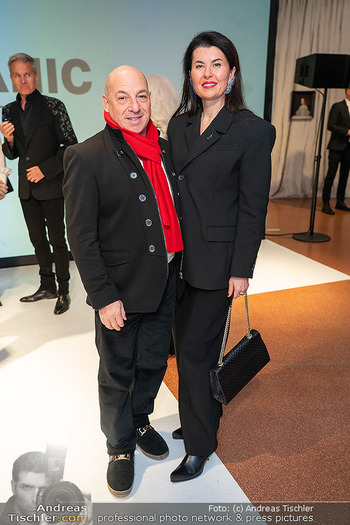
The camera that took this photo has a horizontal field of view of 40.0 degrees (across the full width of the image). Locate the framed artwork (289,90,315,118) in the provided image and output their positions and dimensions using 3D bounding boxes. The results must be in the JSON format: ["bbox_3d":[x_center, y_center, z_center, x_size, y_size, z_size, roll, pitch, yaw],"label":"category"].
[{"bbox_3d":[1.843,-2.277,6.940,0.340,0.395,0.040,1,20,3],"label":"framed artwork"}]

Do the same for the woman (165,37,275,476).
[{"bbox_3d":[0.155,0.038,1.978,0.510,1.770,0.410,10,22,26],"label":"woman"}]

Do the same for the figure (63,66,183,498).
[{"bbox_3d":[-0.180,0.113,1.919,0.540,1.670,0.440,-7,21,-19],"label":"figure"}]

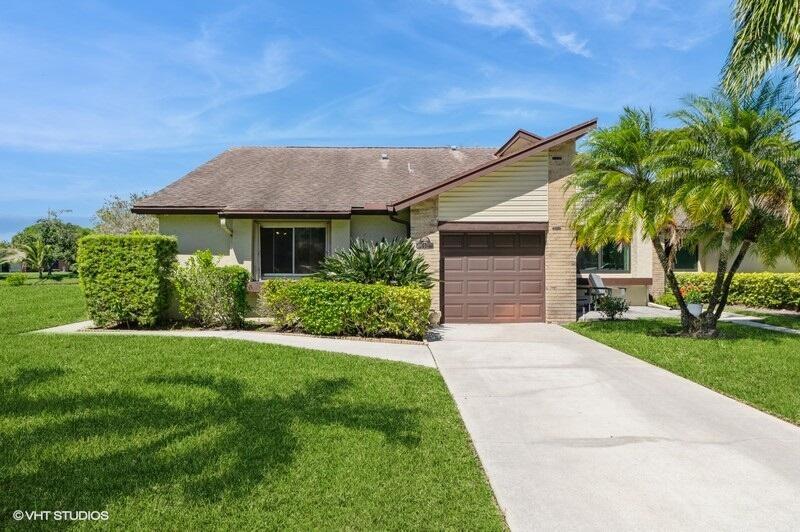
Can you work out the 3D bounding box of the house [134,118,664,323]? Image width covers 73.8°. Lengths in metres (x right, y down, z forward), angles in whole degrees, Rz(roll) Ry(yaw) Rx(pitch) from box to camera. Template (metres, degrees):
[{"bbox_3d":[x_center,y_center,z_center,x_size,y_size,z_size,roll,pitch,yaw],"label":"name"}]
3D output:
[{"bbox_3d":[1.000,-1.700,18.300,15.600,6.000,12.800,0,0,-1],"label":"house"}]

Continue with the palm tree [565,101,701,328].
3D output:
[{"bbox_3d":[4.650,-0.950,10.750,2.650,4.500,2.600,0,0,0],"label":"palm tree"}]

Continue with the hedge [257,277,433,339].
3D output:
[{"bbox_3d":[-1.150,0.820,11.000,3.450,1.150,1.250,0,0,5],"label":"hedge"}]

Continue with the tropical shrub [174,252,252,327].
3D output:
[{"bbox_3d":[-4.250,0.500,12.100,1.400,1.700,1.200,0,0,-1],"label":"tropical shrub"}]

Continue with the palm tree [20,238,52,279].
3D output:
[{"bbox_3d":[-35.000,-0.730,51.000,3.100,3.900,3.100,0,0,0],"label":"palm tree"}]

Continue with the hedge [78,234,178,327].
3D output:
[{"bbox_3d":[-6.200,0.330,12.250,1.800,2.000,1.150,0,0,-1],"label":"hedge"}]

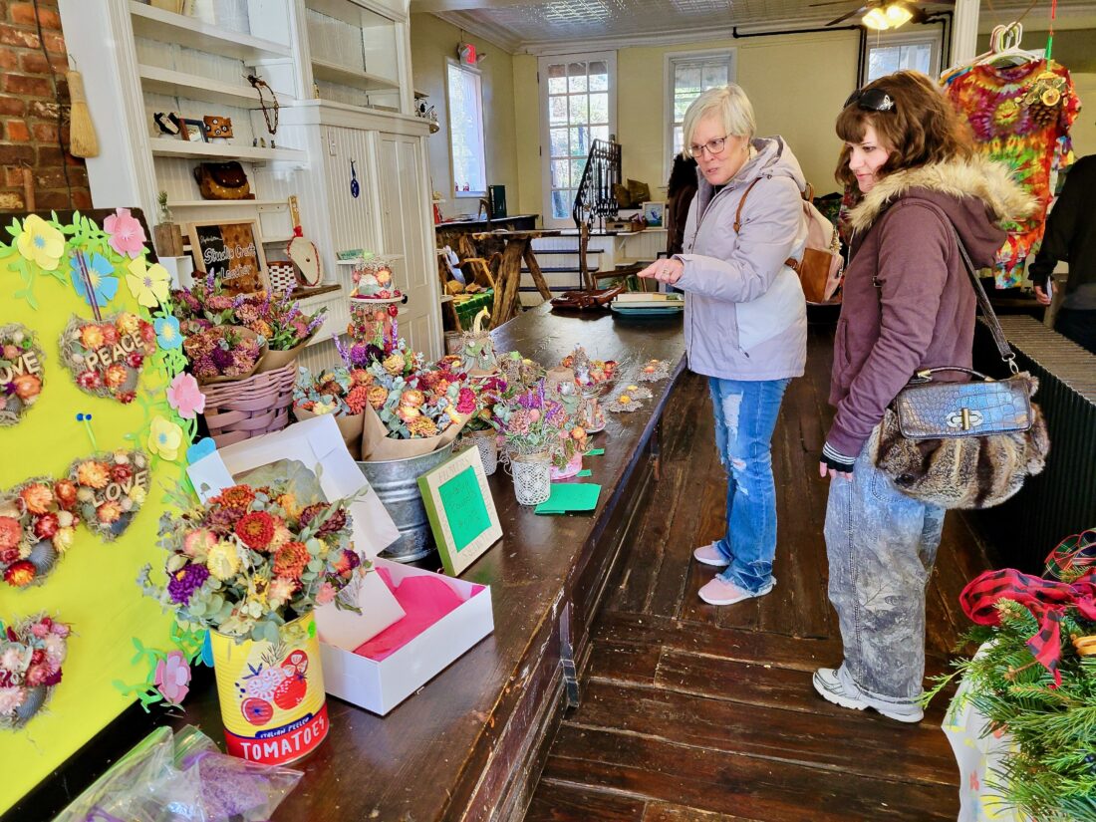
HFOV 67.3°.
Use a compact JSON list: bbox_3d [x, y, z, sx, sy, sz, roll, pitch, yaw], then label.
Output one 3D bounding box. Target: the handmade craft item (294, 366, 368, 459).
[{"bbox_3d":[-0.530,0.030,2.069,0.240,0.310,0.230,-5,15,-10],"label":"handmade craft item"}]

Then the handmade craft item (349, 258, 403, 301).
[{"bbox_3d":[-0.699,-0.527,3.327,0.205,0.170,0.205,-3,15,-5],"label":"handmade craft item"}]

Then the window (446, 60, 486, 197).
[{"bbox_3d":[-0.828,-2.946,8.746,0.120,1.295,1.065,2,16,15],"label":"window"}]

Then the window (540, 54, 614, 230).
[{"bbox_3d":[0.386,-3.292,10.106,0.942,2.016,0.100,2,16,15],"label":"window"}]

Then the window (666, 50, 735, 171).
[{"bbox_3d":[1.771,-3.426,9.677,0.793,1.522,0.120,2,16,15],"label":"window"}]

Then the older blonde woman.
[{"bbox_3d":[0.562,-0.204,2.687,0.470,1.615,0.500,-4,15,-8],"label":"older blonde woman"}]

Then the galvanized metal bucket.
[{"bbox_3d":[-0.392,0.205,2.091,0.327,0.276,0.327,-5,15,-11],"label":"galvanized metal bucket"}]

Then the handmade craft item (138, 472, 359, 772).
[{"bbox_3d":[-0.473,0.330,1.348,0.340,0.430,0.320,-9,17,-25],"label":"handmade craft item"}]

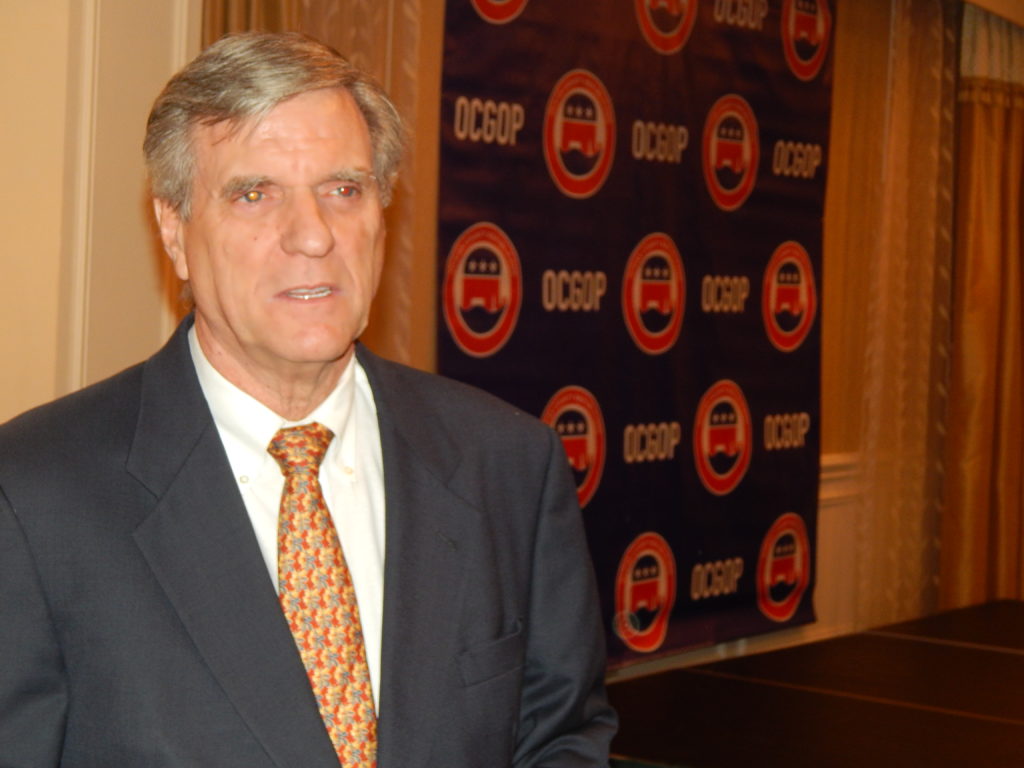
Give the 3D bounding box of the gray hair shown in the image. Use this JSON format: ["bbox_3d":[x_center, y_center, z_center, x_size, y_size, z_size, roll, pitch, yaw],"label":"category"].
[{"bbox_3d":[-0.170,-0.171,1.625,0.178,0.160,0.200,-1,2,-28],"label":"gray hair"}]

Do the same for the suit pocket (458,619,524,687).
[{"bbox_3d":[-0.015,0.197,1.630,0.014,0.036,0.080,3,2,35],"label":"suit pocket"}]

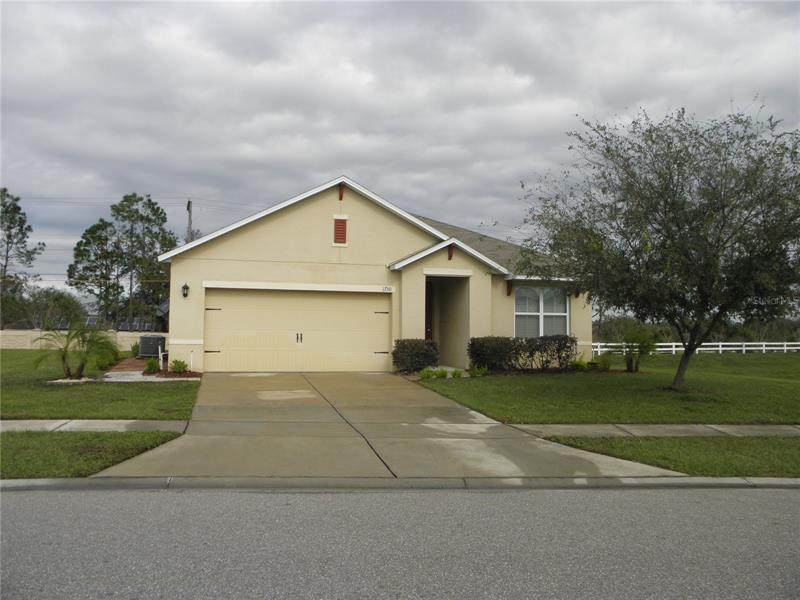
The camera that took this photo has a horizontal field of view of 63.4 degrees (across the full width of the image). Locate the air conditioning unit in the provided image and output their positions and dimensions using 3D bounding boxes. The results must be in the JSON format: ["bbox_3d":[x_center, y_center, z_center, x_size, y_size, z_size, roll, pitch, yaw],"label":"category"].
[{"bbox_3d":[-8.696,1.649,22.705,0.820,0.800,0.820,1,-3,-14],"label":"air conditioning unit"}]

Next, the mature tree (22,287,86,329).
[{"bbox_3d":[-38.442,1.892,72.000,7.200,6.900,7.000,1,-3,-14],"label":"mature tree"}]

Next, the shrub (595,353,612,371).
[{"bbox_3d":[6.425,1.942,20.430,0.568,0.568,0.540,1,-3,-14],"label":"shrub"}]

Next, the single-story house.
[{"bbox_3d":[-1.416,-0.419,24.459,12.800,5.550,14.600,1,-3,-14],"label":"single-story house"}]

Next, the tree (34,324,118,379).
[{"bbox_3d":[-7.168,1.152,14.339,1.861,1.219,1.675,1,-3,-14],"label":"tree"}]

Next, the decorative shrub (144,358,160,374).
[{"bbox_3d":[-6.128,1.640,16.022,0.396,0.409,0.396,1,-3,-14],"label":"decorative shrub"}]

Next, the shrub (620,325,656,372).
[{"bbox_3d":[7.317,1.519,19.853,1.104,1.411,1.049,1,-3,-14],"label":"shrub"}]

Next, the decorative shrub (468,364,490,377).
[{"bbox_3d":[2.103,1.858,17.117,0.582,0.331,0.495,1,-3,-14],"label":"decorative shrub"}]

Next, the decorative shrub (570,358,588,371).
[{"bbox_3d":[5.502,1.962,19.833,0.552,0.398,0.524,1,-3,-14],"label":"decorative shrub"}]

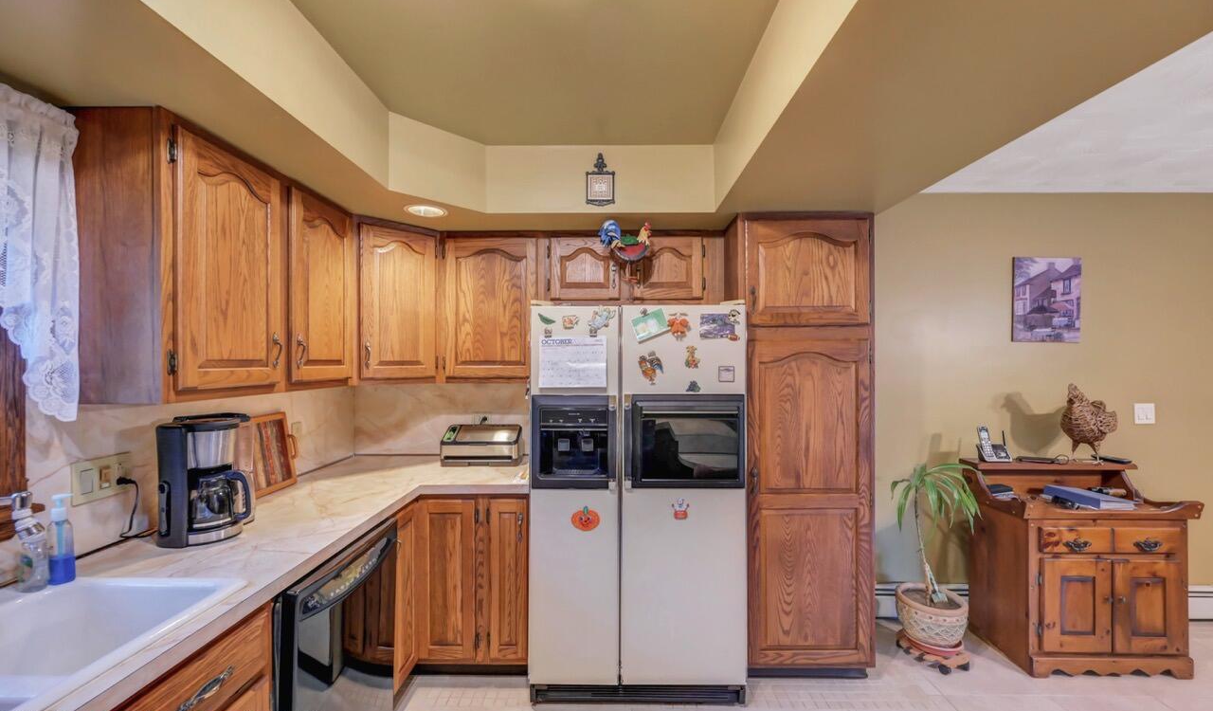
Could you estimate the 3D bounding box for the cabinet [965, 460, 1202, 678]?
[{"bbox_3d":[2.357,1.040,2.402,0.825,0.950,0.430,0,0,1],"label":"cabinet"}]

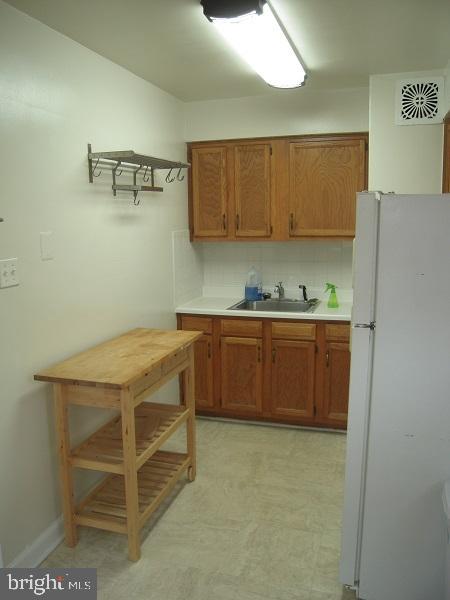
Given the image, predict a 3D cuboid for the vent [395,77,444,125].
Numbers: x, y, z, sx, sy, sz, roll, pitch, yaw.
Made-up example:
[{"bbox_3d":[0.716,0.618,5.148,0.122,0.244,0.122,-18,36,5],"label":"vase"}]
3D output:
[{"bbox_3d":[1.205,-1.230,3.003,0.280,0.279,0.020,2,10,17],"label":"vent"}]

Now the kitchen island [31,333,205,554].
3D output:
[{"bbox_3d":[-0.471,0.708,2.593,0.430,0.900,1.000,2,10,17],"label":"kitchen island"}]

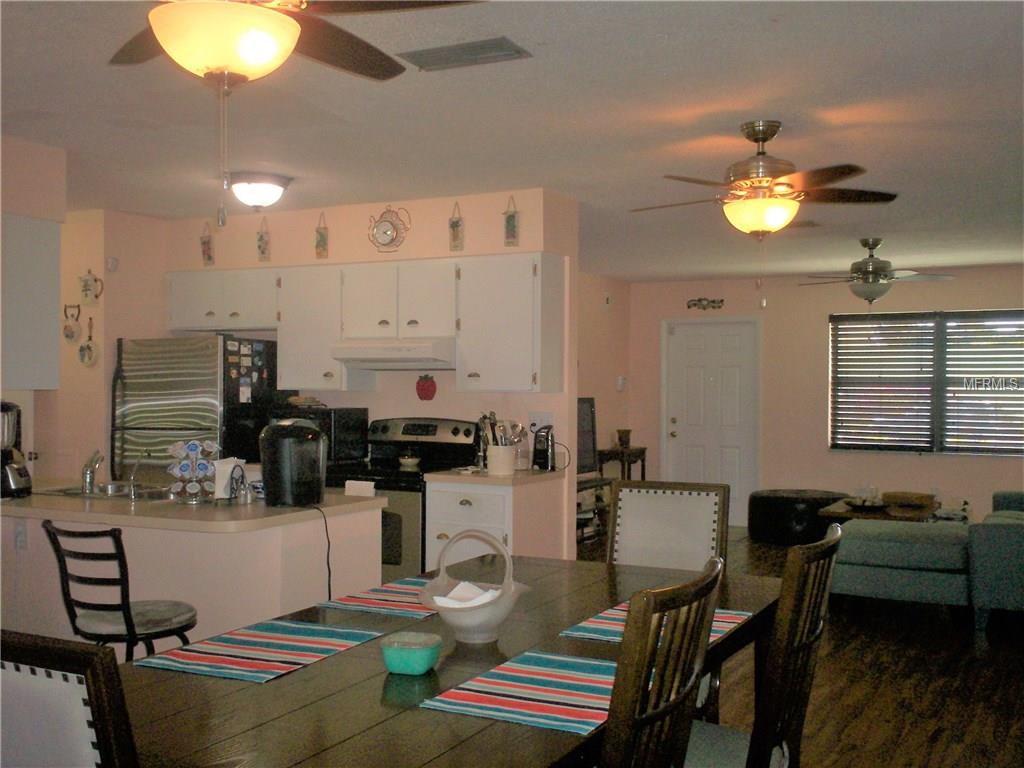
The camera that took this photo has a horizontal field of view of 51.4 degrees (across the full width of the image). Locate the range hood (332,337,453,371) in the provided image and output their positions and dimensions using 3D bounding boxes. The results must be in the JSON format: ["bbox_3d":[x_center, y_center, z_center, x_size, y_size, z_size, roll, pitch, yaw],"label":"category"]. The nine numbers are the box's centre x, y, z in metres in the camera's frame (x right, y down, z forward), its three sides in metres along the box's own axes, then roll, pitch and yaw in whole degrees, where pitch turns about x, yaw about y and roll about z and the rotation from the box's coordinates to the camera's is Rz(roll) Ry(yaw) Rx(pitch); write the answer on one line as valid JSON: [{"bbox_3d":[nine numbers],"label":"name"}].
[{"bbox_3d":[-0.623,-0.185,6.185,0.769,0.153,0.479,0,0,27],"label":"range hood"}]

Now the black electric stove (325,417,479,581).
[{"bbox_3d":[-0.677,0.800,6.080,0.765,1.202,0.690,0,0,27],"label":"black electric stove"}]

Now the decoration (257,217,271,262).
[{"bbox_3d":[-1.513,-0.881,6.495,0.117,0.281,0.020,0,0,27],"label":"decoration"}]

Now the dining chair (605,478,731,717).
[{"bbox_3d":[0.463,0.888,3.680,0.470,1.040,0.580,0,0,27],"label":"dining chair"}]

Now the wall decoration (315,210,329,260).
[{"bbox_3d":[-1.091,-0.847,6.064,0.091,0.273,0.020,0,1,27],"label":"wall decoration"}]

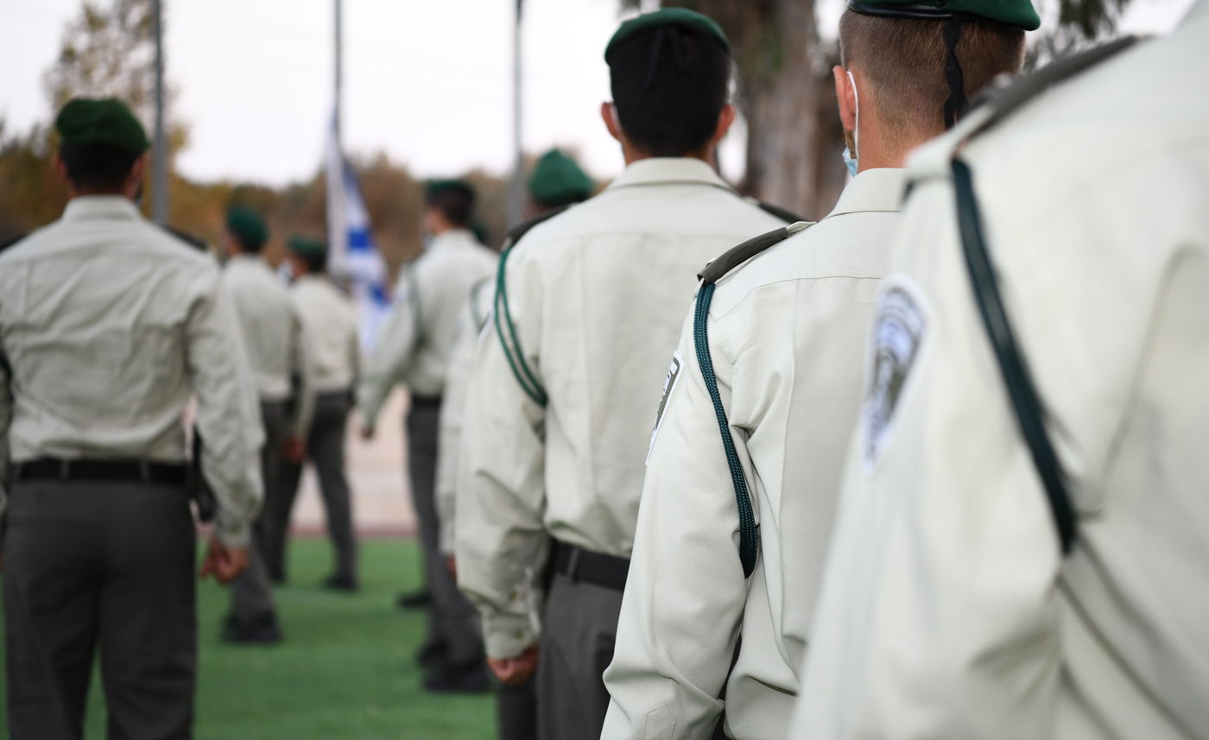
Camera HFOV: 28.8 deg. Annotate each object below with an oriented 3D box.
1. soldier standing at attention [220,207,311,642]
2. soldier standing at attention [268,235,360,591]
[{"bbox_3d":[-1.417,0.218,9.700,0.520,1.790,0.450,-1,1,-37],"label":"soldier standing at attention"},{"bbox_3d":[-1.446,0.207,11.700,0.500,1.770,0.480,-1,1,-38],"label":"soldier standing at attention"}]

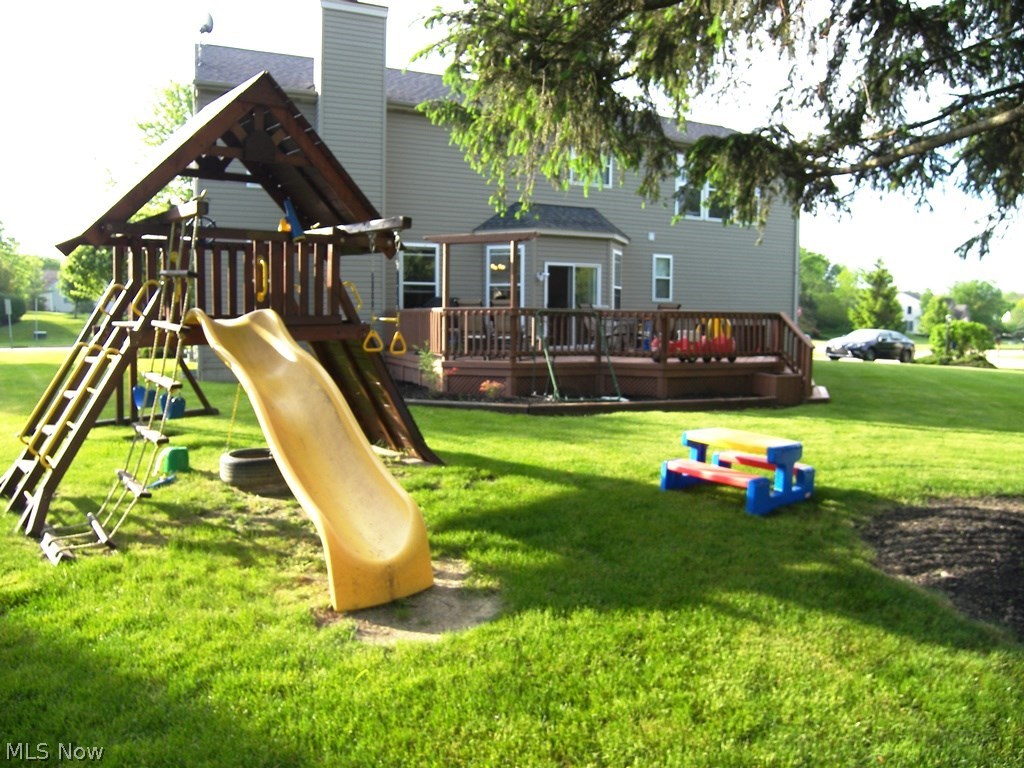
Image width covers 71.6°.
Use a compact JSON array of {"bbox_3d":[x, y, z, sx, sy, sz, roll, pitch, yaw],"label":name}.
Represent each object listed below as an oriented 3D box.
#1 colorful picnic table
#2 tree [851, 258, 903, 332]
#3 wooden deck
[{"bbox_3d":[1.846,0.674,5.819,0.780,0.480,0.880,-4,8,-38],"label":"colorful picnic table"},{"bbox_3d":[29.776,-6.944,58.000,4.200,6.290,4.200,0,6,0],"label":"tree"},{"bbox_3d":[1.415,-0.741,14.340,6.800,1.500,5.600,-2,7,-23],"label":"wooden deck"}]

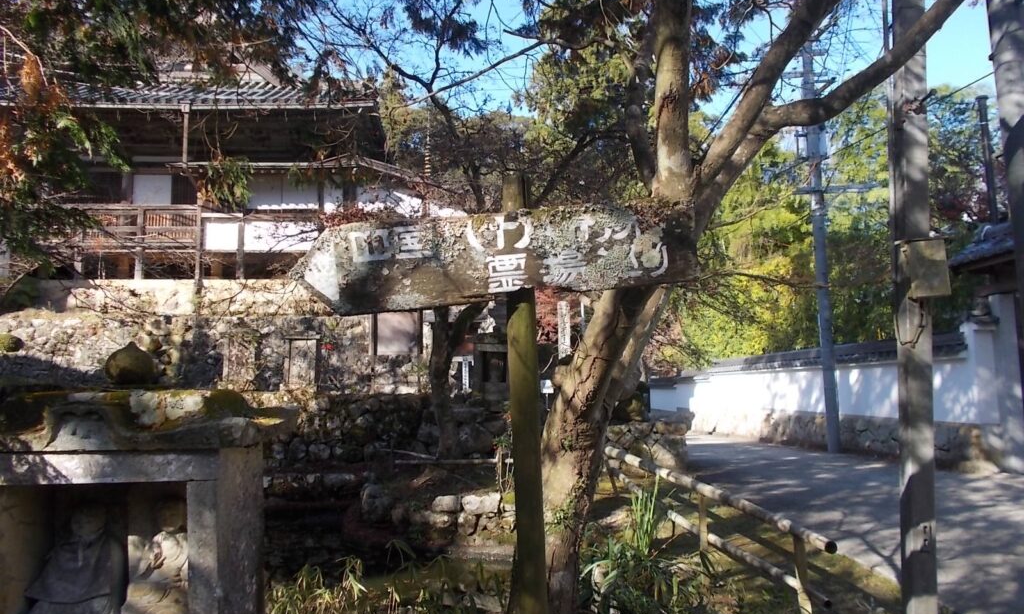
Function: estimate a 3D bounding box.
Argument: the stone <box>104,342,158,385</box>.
[{"bbox_3d":[-1.362,0.206,2.750,0.184,0.165,0.184,-1,-7,0],"label":"stone"}]

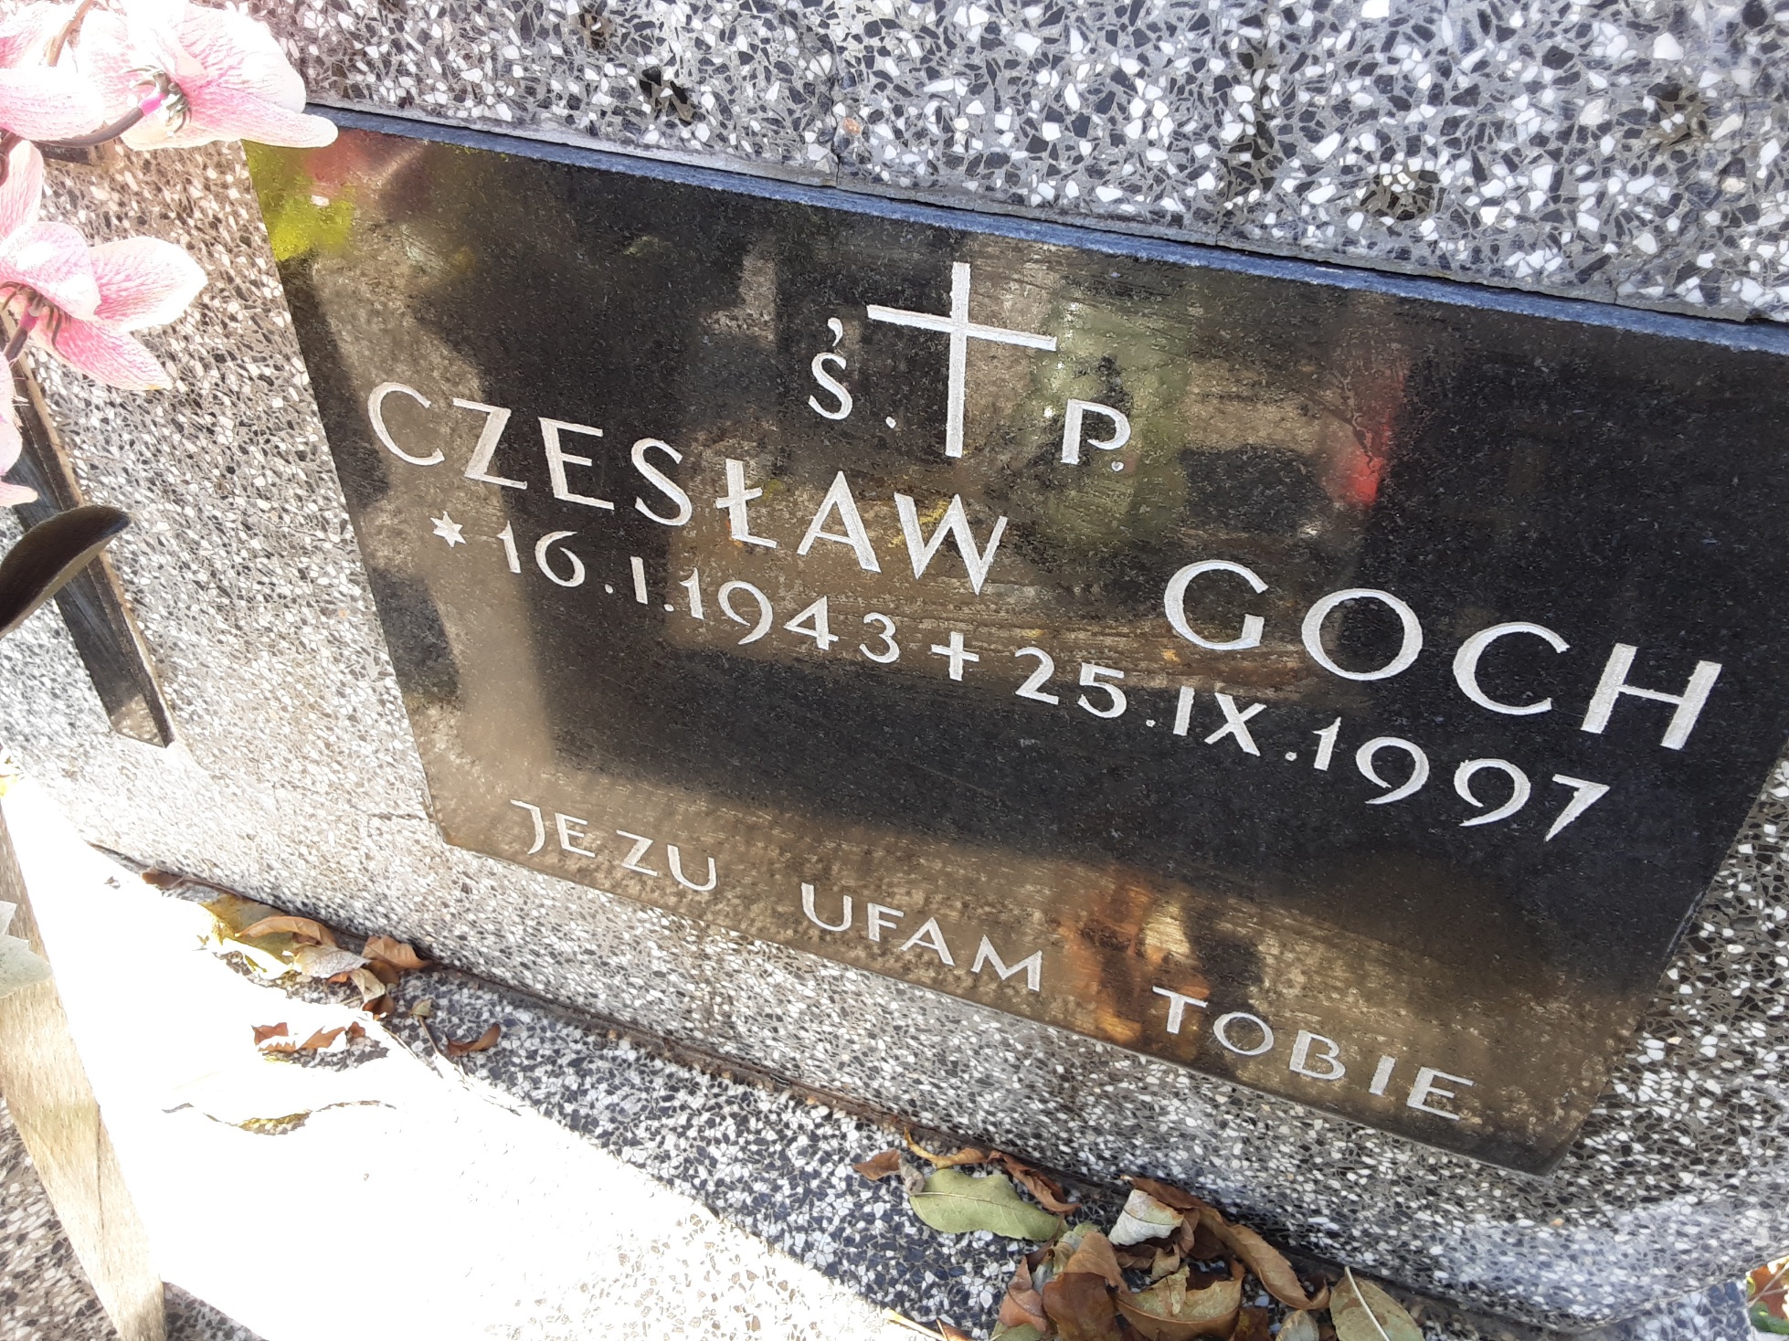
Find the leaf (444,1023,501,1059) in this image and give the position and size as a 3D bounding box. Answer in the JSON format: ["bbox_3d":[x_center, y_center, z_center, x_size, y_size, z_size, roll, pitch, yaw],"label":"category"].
[{"bbox_3d":[-0.250,0.218,0.857,0.036,0.011,0.014,-6,43,-6],"label":"leaf"}]

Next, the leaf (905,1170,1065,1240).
[{"bbox_3d":[0.056,0.325,0.881,0.096,0.012,0.042,5,40,6],"label":"leaf"}]

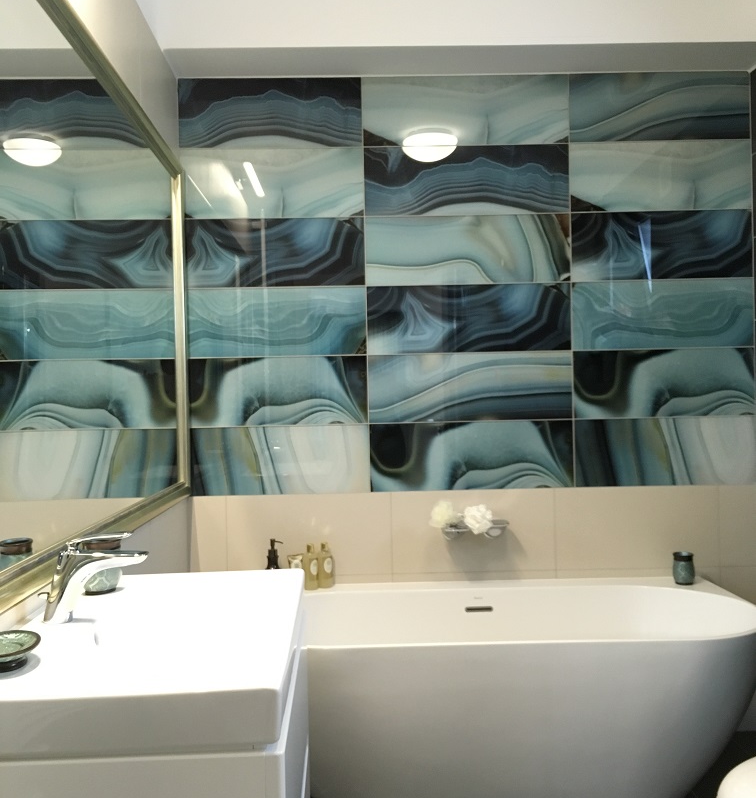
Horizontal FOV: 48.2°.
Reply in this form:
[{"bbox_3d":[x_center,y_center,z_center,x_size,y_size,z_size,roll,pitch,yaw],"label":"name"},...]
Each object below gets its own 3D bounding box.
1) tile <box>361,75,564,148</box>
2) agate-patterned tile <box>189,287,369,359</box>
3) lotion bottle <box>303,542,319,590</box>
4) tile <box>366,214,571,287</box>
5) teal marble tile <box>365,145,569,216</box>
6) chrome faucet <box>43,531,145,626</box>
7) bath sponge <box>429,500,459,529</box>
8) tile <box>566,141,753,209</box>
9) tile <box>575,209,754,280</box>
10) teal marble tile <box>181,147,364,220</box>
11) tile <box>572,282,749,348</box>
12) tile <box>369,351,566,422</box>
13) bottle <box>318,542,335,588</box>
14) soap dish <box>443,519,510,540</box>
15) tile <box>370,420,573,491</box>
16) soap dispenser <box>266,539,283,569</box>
[{"bbox_3d":[0.320,-1.046,3.063,0.747,0.249,0.010,-1,1,-1],"label":"tile"},{"bbox_3d":[-0.370,-0.281,3.070,0.656,0.250,0.012,-1,0,-1],"label":"agate-patterned tile"},{"bbox_3d":[-0.236,0.595,3.001,0.048,0.160,0.045,-1,0,-37],"label":"lotion bottle"},{"bbox_3d":[0.330,-0.544,3.072,0.747,0.249,0.010,-1,1,-1],"label":"tile"},{"bbox_3d":[0.325,-0.795,3.067,0.747,0.249,0.010,-1,1,-1],"label":"teal marble tile"},{"bbox_3d":[-0.534,0.336,1.599,0.195,0.165,0.052,-1,1,-1],"label":"chrome faucet"},{"bbox_3d":[0.237,0.415,3.035,0.105,0.100,0.100,-1,1,-1],"label":"bath sponge"},{"bbox_3d":[1.036,-0.815,3.102,0.672,0.250,0.012,-1,0,-1],"label":"tile"},{"bbox_3d":[1.036,-0.558,3.081,0.663,0.249,0.010,-1,1,-1],"label":"tile"},{"bbox_3d":[-0.381,-0.785,3.067,0.656,0.250,0.012,-1,0,-1],"label":"teal marble tile"},{"bbox_3d":[1.047,-0.311,3.104,0.672,0.250,0.012,-1,0,-1],"label":"tile"},{"bbox_3d":[0.340,-0.044,3.088,0.750,0.250,0.012,-1,0,-1],"label":"tile"},{"bbox_3d":[-0.186,0.594,3.028,0.048,0.160,0.045,-1,0,-35],"label":"bottle"},{"bbox_3d":[0.350,0.469,3.035,0.228,0.045,0.120,-1,1,-1],"label":"soap dish"},{"bbox_3d":[0.345,0.208,3.089,0.750,0.250,0.012,-1,0,-1],"label":"tile"},{"bbox_3d":[-0.375,0.589,3.009,0.078,0.179,0.078,-1,0,14],"label":"soap dispenser"}]

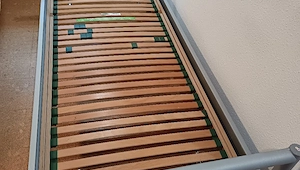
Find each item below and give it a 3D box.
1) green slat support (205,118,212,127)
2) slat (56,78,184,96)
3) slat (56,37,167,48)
[{"bbox_3d":[0.314,0.200,1.473,0.036,0.025,0.055,-5,46,-14],"label":"green slat support"},{"bbox_3d":[-0.144,0.006,1.595,0.750,0.022,0.037,-5,47,-14],"label":"slat"},{"bbox_3d":[-0.241,-0.301,1.885,0.750,0.022,0.037,-5,47,-14],"label":"slat"}]

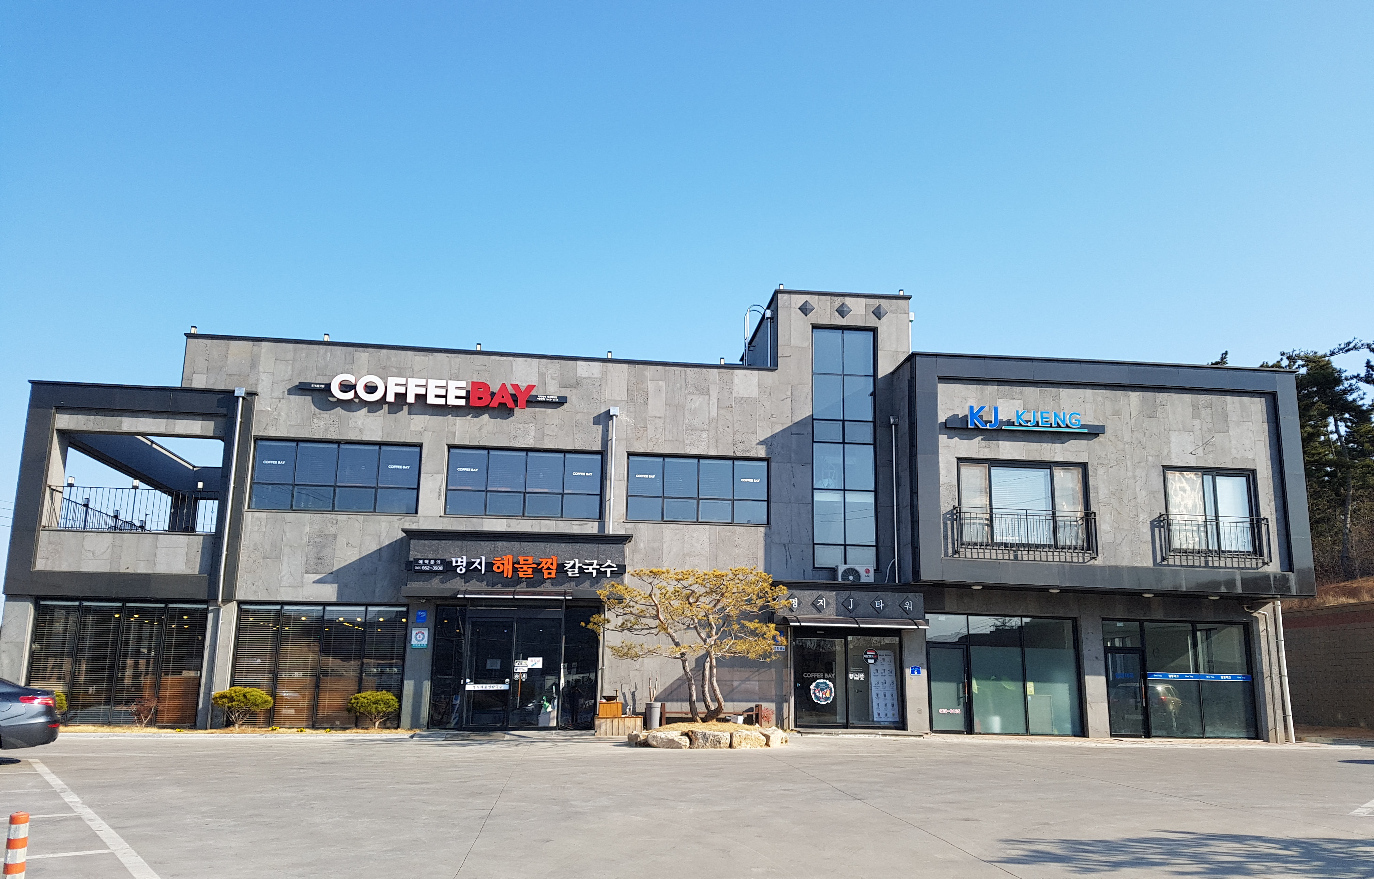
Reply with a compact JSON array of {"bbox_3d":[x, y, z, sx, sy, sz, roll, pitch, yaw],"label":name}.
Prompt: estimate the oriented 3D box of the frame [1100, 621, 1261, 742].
[{"bbox_3d":[11.189,5.436,23.399,3.590,2.579,0.150,2,-12,-6],"label":"frame"}]

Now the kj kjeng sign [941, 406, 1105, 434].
[{"bbox_3d":[7.791,-0.420,23.897,3.835,0.581,0.220,2,-13,-6],"label":"kj kjeng sign"}]

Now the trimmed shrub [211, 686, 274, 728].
[{"bbox_3d":[-9.159,5.520,21.270,1.261,0.885,1.135,2,-11,-6],"label":"trimmed shrub"}]

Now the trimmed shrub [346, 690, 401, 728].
[{"bbox_3d":[-6.542,5.634,21.539,1.098,0.807,0.988,2,-11,-6],"label":"trimmed shrub"}]

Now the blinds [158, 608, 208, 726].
[{"bbox_3d":[-10.782,4.837,22.065,0.798,2.472,0.050,2,-11,-6],"label":"blinds"}]

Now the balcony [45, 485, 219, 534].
[{"bbox_3d":[-11.712,1.506,21.845,3.465,0.957,0.100,2,-13,-6],"label":"balcony"}]

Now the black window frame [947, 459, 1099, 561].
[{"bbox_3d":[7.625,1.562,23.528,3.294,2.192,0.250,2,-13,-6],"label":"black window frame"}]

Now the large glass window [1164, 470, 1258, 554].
[{"bbox_3d":[12.202,1.646,24.124,2.259,2.001,0.150,2,-13,-6],"label":"large glass window"}]

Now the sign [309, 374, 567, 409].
[{"bbox_3d":[-5.683,-1.070,23.467,5.866,0.623,0.250,2,-11,-6],"label":"sign"}]

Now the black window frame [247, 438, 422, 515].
[{"bbox_3d":[-7.847,0.838,23.107,3.664,1.626,0.150,2,-11,-6],"label":"black window frame"}]

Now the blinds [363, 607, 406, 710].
[{"bbox_3d":[-6.368,4.717,21.600,0.822,2.261,0.060,2,-12,-6],"label":"blinds"}]

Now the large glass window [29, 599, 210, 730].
[{"bbox_3d":[-12.056,4.755,21.867,3.478,2.572,0.150,2,-11,-6],"label":"large glass window"}]

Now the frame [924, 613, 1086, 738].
[{"bbox_3d":[7.063,5.226,22.947,3.557,2.584,0.150,2,-12,-6],"label":"frame"}]

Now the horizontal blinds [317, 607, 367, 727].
[{"bbox_3d":[-7.491,4.929,22.422,0.905,2.545,0.070,2,-13,-6],"label":"horizontal blinds"}]

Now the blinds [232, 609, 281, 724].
[{"bbox_3d":[-9.271,4.876,22.225,0.809,2.462,0.050,2,-11,-6],"label":"blinds"}]

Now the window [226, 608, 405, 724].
[{"bbox_3d":[-7.565,4.688,21.303,3.357,2.429,0.150,2,-12,-6],"label":"window"}]

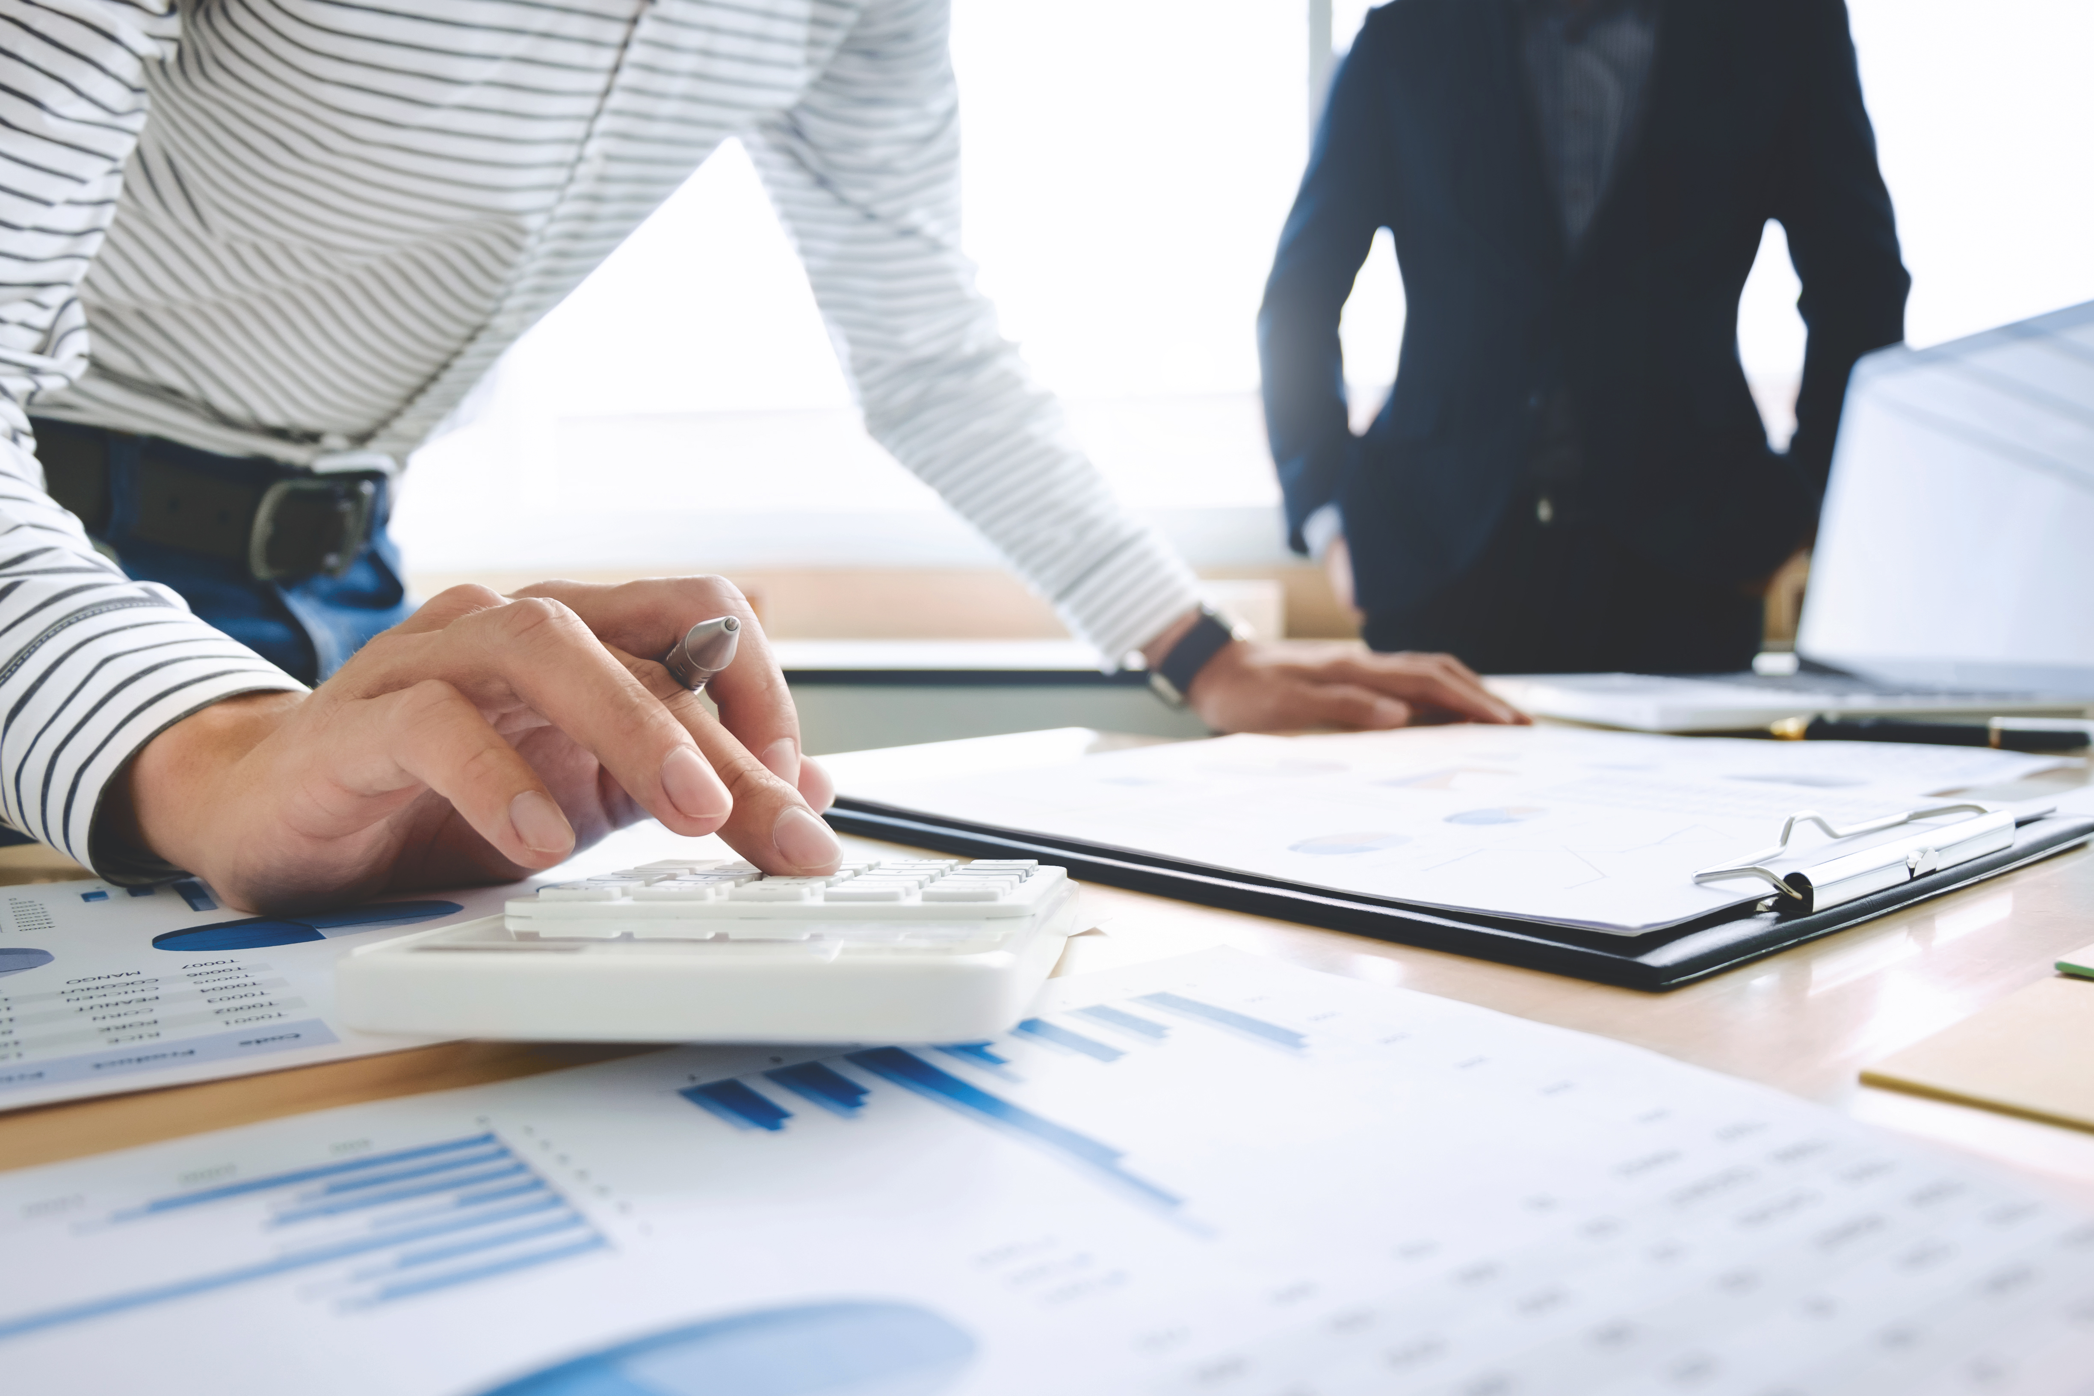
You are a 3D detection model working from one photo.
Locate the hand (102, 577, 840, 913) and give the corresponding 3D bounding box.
[{"bbox_3d":[-0.138,0.009,0.380,0.168,0.080,0.098,1,4,10],"label":"hand"}]

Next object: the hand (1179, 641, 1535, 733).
[{"bbox_3d":[0.167,-0.011,0.853,0.178,0.054,0.092,-1,4,-14],"label":"hand"}]

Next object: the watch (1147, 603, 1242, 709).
[{"bbox_3d":[0.077,-0.022,0.835,0.038,0.052,0.060,38,3,-15],"label":"watch"}]

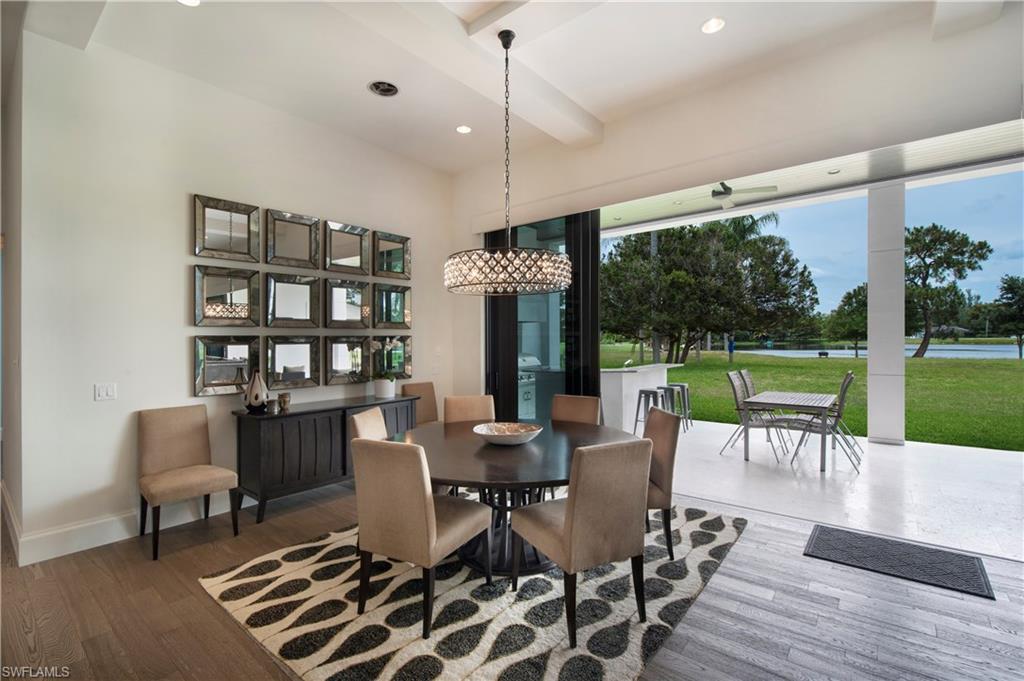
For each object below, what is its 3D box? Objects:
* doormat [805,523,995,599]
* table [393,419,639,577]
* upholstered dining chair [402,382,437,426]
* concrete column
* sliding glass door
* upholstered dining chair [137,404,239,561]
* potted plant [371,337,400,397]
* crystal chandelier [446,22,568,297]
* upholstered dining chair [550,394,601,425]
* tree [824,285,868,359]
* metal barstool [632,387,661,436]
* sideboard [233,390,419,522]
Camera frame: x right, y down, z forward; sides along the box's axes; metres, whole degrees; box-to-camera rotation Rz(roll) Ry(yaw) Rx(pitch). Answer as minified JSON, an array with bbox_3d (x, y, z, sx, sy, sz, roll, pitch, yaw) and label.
[{"bbox_3d":[2.602,1.478,3.128,0.924,0.012,0.653,-1,0,38],"label":"doormat"},{"bbox_3d":[0.007,1.098,3.277,1.850,0.747,1.850,0,0,0],"label":"table"},{"bbox_3d":[-0.943,1.002,5.361,0.610,0.960,0.520,0,0,38],"label":"upholstered dining chair"},{"bbox_3d":[5.490,-0.380,6.681,0.422,3.727,0.422,-1,0,38],"label":"concrete column"},{"bbox_3d":[0.320,0.031,5.602,1.648,2.955,0.178,-1,0,38],"label":"sliding glass door"},{"bbox_3d":[-2.491,1.022,3.475,0.610,0.960,0.530,0,0,41],"label":"upholstered dining chair"},{"bbox_3d":[-1.392,0.297,5.020,0.300,0.660,0.330,0,0,0],"label":"potted plant"},{"bbox_3d":[-0.030,-1.260,3.214,0.900,1.815,0.900,0,0,0],"label":"crystal chandelier"},{"bbox_3d":[0.460,1.015,4.148,0.543,0.973,0.667,-1,0,34],"label":"upholstered dining chair"},{"bbox_3d":[29.292,-1.839,38.000,5.500,6.500,5.500,0,0,38],"label":"tree"},{"bbox_3d":[2.139,1.134,6.946,0.408,0.740,0.408,-1,0,38],"label":"metal barstool"},{"bbox_3d":[-1.762,1.079,4.590,0.520,0.873,1.767,-1,0,38],"label":"sideboard"}]

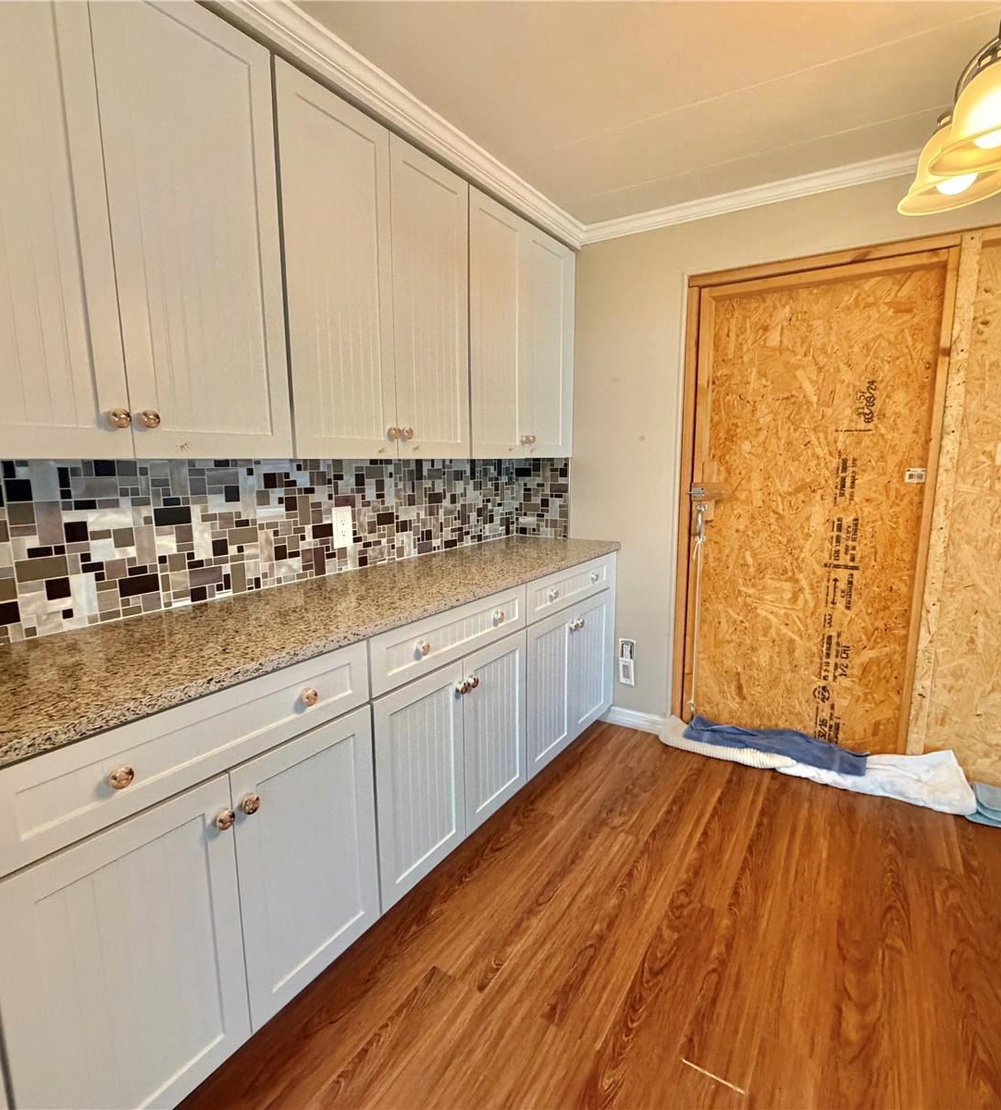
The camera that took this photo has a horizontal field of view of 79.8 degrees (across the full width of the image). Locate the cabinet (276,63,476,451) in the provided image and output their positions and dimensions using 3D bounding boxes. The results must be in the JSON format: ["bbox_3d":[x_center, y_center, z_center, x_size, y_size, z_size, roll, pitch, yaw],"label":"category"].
[{"bbox_3d":[-0.453,-0.777,1.891,0.321,0.933,0.786,6,11,32],"label":"cabinet"}]

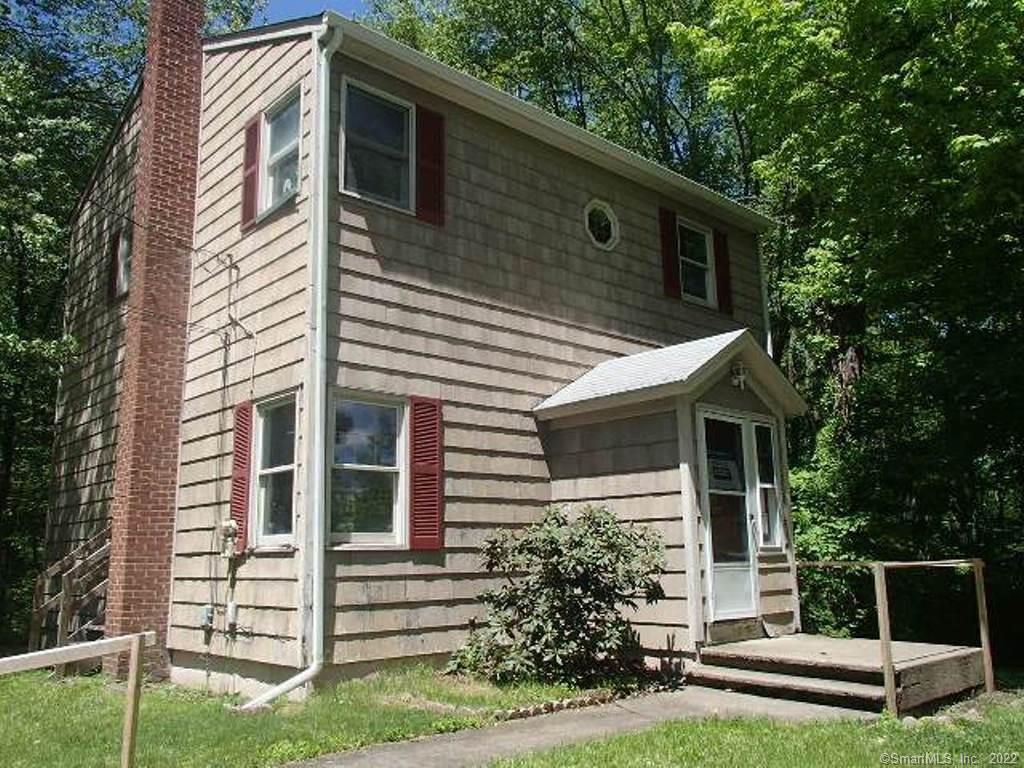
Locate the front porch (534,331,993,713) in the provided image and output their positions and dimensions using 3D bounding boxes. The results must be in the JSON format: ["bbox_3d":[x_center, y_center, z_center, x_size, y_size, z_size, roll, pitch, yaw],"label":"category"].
[{"bbox_3d":[2.307,1.066,8.239,2.700,3.463,3.780,9,-16,-42],"label":"front porch"}]

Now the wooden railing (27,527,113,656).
[{"bbox_3d":[-4.793,2.365,9.412,0.891,1.593,1.080,9,-16,-42],"label":"wooden railing"}]

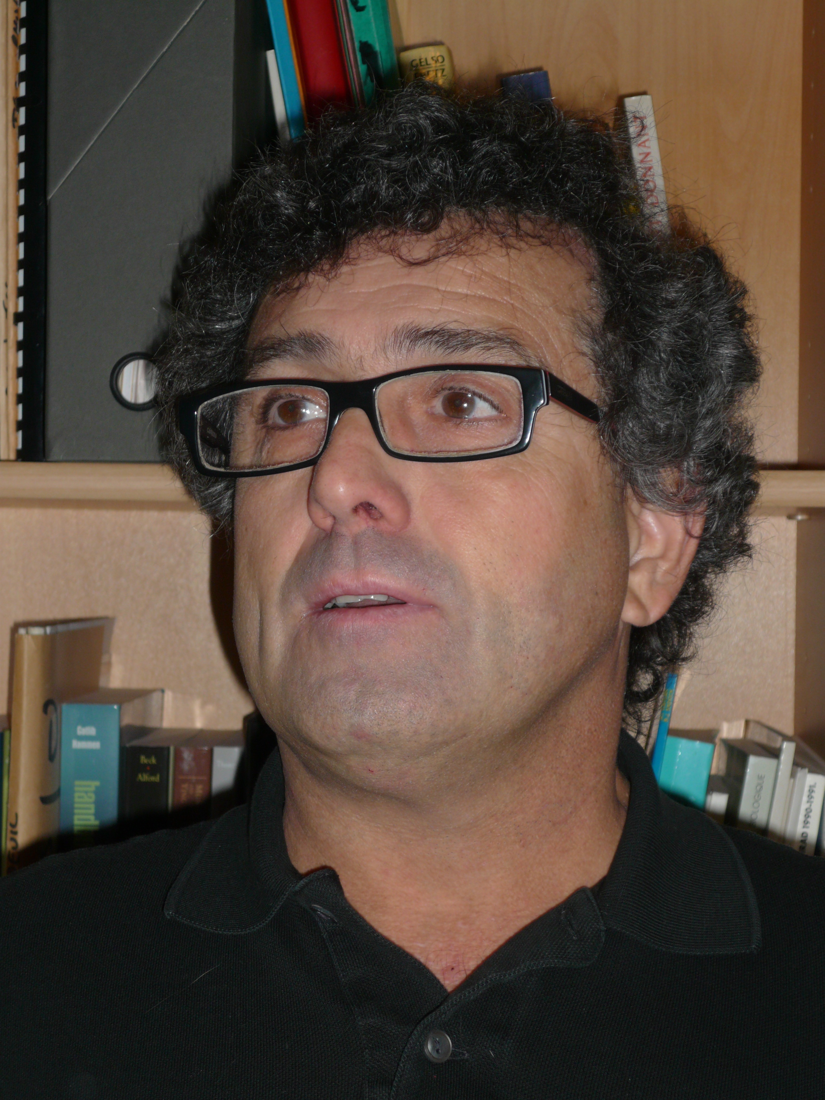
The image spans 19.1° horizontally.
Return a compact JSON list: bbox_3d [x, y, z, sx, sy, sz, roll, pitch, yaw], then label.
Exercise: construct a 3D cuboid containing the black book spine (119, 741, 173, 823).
[{"bbox_3d":[-0.145,0.224,1.418,0.029,0.230,0.152,1,-1,1],"label":"black book spine"}]

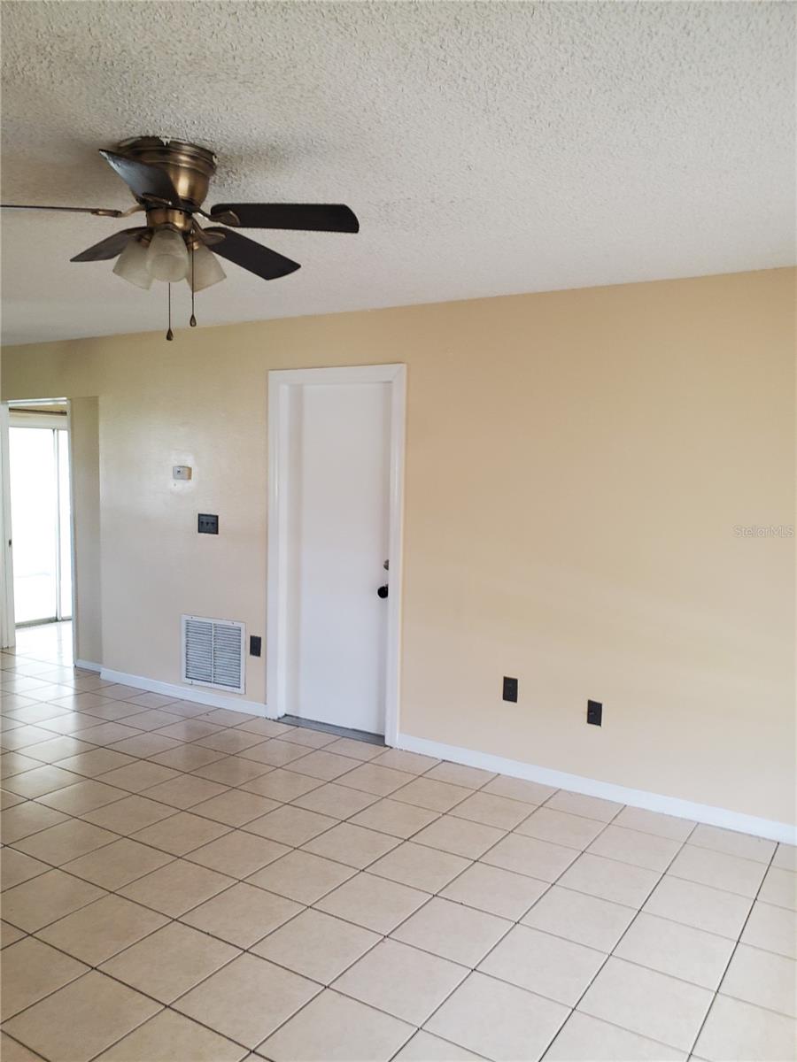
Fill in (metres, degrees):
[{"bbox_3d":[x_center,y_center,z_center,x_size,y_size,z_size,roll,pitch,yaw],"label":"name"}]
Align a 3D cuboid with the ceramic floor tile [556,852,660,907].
[{"bbox_3d":[0.813,1.347,3.073,0.321,0.010,0.321,3,4,33],"label":"ceramic floor tile"}]

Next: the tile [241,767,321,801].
[{"bbox_3d":[-0.563,1.245,3.892,0.319,0.010,0.319,3,4,32],"label":"tile"}]

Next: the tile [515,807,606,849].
[{"bbox_3d":[0.716,1.317,3.525,0.321,0.010,0.321,3,4,33],"label":"tile"}]

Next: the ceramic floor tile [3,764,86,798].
[{"bbox_3d":[-1.748,1.231,3.907,0.322,0.010,0.322,4,4,32],"label":"ceramic floor tile"}]

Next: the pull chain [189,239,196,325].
[{"bbox_3d":[-0.565,-0.685,2.200,0.017,0.250,0.017,1,5,0],"label":"pull chain"}]

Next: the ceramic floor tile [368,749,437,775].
[{"bbox_3d":[0.052,1.254,4.322,0.321,0.010,0.284,3,4,33],"label":"ceramic floor tile"}]

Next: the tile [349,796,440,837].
[{"bbox_3d":[-0.015,1.297,3.599,0.321,0.010,0.321,3,4,33],"label":"tile"}]

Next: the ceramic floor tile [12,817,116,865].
[{"bbox_3d":[-1.366,1.280,3.283,0.322,0.010,0.322,4,4,32],"label":"ceramic floor tile"}]

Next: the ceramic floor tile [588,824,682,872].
[{"bbox_3d":[0.999,1.341,3.364,0.320,0.010,0.320,4,5,31],"label":"ceramic floor tile"}]

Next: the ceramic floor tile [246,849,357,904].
[{"bbox_3d":[-0.362,1.304,3.005,0.319,0.010,0.319,3,4,32],"label":"ceramic floor tile"}]

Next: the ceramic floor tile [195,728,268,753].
[{"bbox_3d":[-0.957,1.206,4.561,0.320,0.010,0.320,4,5,31],"label":"ceramic floor tile"}]

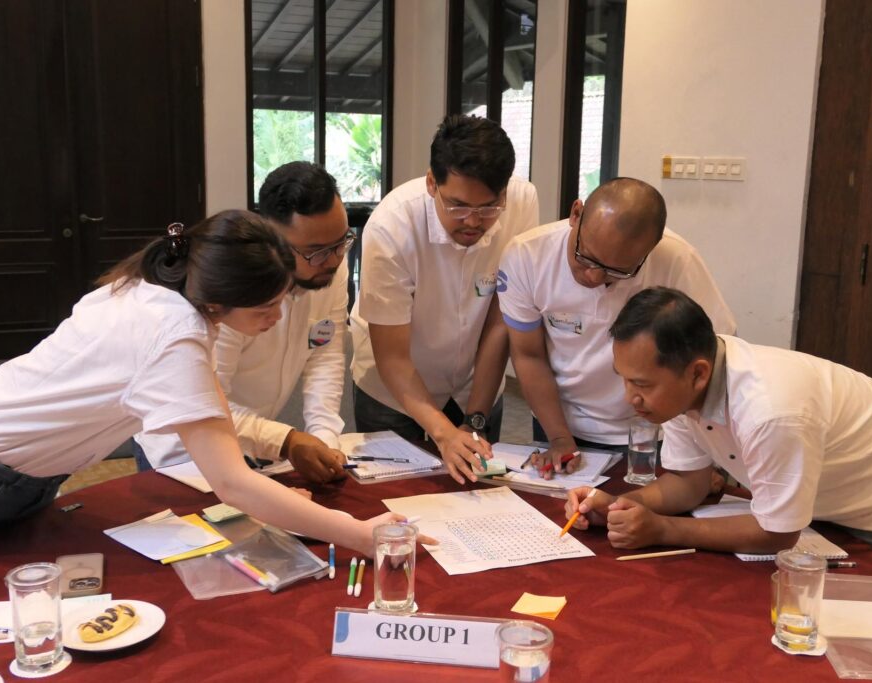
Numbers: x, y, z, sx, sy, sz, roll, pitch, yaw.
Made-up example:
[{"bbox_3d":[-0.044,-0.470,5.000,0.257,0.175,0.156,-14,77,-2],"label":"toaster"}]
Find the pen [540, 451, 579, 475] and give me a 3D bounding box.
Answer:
[{"bbox_3d":[0.294,0.280,2.337,0.140,0.011,0.011,-16,19,-42],"label":"pen"}]

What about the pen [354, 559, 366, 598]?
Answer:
[{"bbox_3d":[-0.133,0.416,1.750,0.011,0.011,0.155,1,10,-1],"label":"pen"}]

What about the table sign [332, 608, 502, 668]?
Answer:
[{"bbox_3d":[-0.004,0.439,1.491,0.297,0.068,0.055,3,11,7],"label":"table sign"}]

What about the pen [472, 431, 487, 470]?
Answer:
[{"bbox_3d":[0.102,0.254,2.300,0.012,0.012,0.132,-2,45,-16],"label":"pen"}]

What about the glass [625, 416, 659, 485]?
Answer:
[{"bbox_3d":[0.487,0.257,2.335,0.075,0.136,0.075,1,10,0],"label":"glass"}]

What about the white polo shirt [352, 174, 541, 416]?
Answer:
[{"bbox_3d":[0.021,-0.116,2.500,0.480,0.660,0.320,-1,36,-12],"label":"white polo shirt"}]

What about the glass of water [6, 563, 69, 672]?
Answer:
[{"bbox_3d":[-0.574,0.398,1.437,0.075,0.136,0.075,1,10,0],"label":"glass of water"}]

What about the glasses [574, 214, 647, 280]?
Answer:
[{"bbox_3d":[0.387,-0.226,2.127,0.142,0.142,0.045,18,-16,20],"label":"glasses"}]

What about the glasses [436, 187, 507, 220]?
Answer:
[{"bbox_3d":[0.084,-0.339,2.273,0.140,0.046,0.145,0,43,-3],"label":"glasses"}]

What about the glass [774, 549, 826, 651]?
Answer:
[{"bbox_3d":[0.569,0.404,1.554,0.076,0.137,0.076,1,11,0],"label":"glass"}]

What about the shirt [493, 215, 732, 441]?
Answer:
[{"bbox_3d":[0.443,-0.022,2.430,0.550,0.640,0.330,3,37,8],"label":"shirt"}]

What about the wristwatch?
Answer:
[{"bbox_3d":[0.105,0.206,2.550,0.064,0.046,0.055,17,-6,2],"label":"wristwatch"}]

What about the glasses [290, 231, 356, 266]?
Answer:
[{"bbox_3d":[-0.269,-0.224,2.227,0.140,0.046,0.145,-23,41,-31],"label":"glasses"}]

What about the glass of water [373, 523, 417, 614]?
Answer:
[{"bbox_3d":[-0.068,0.371,1.644,0.075,0.136,0.075,1,10,0],"label":"glass of water"}]

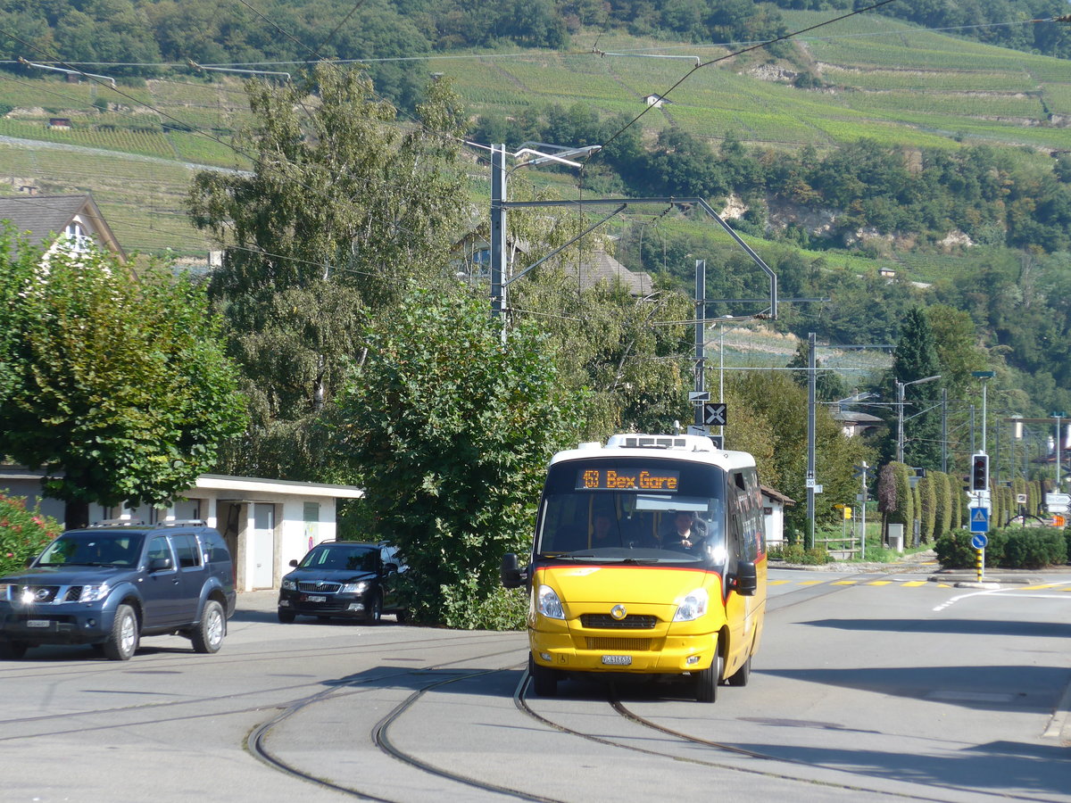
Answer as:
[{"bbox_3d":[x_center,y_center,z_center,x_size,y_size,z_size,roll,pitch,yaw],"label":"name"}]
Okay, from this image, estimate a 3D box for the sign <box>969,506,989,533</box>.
[{"bbox_3d":[12.218,3.271,93.500,0.500,0.690,0.050,0,-2,8],"label":"sign"}]

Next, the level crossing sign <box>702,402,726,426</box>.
[{"bbox_3d":[4.558,0.338,86.000,0.560,0.560,0.080,0,-2,9],"label":"level crossing sign"}]

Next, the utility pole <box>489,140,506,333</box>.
[{"bbox_3d":[-0.662,-0.294,59.117,0.220,8.350,0.220,0,-2,10],"label":"utility pole"}]

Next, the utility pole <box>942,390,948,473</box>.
[{"bbox_3d":[23.451,3.430,195.117,0.220,8.400,0.220,0,-2,10],"label":"utility pole"}]

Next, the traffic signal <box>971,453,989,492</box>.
[{"bbox_3d":[12.225,1.957,93.400,0.450,1.000,0.300,0,-2,8],"label":"traffic signal"}]

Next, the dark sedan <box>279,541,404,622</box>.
[{"bbox_3d":[-3.330,3.160,60.400,1.800,1.470,4.570,0,-2,9],"label":"dark sedan"}]

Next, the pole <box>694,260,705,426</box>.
[{"bbox_3d":[4.159,0.602,86.117,0.220,8.400,0.220,0,-2,10],"label":"pole"}]

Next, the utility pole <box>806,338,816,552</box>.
[{"bbox_3d":[9.766,1.754,120.117,0.220,8.400,0.220,0,-2,10],"label":"utility pole"}]

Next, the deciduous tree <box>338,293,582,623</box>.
[{"bbox_3d":[-1.366,0.987,60.200,4.450,5.950,4.400,0,-2,0],"label":"deciduous tree"}]

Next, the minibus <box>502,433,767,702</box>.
[{"bbox_3d":[1.380,1.810,38.400,2.300,2.860,7.200,0,-2,7],"label":"minibus"}]

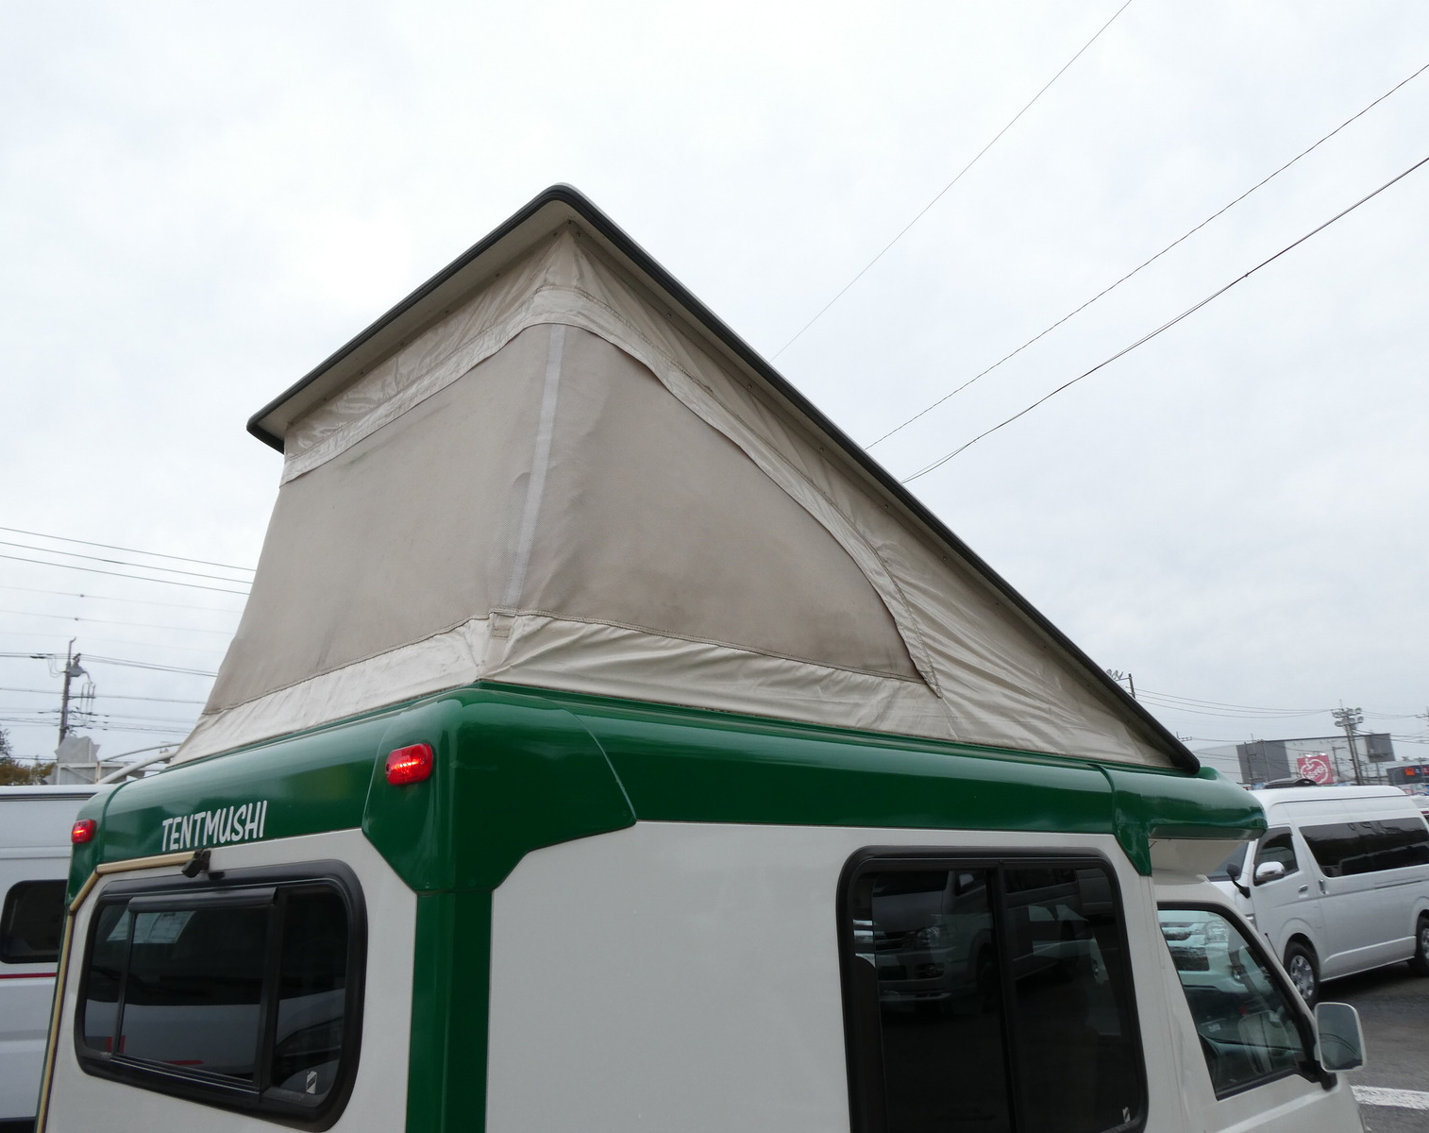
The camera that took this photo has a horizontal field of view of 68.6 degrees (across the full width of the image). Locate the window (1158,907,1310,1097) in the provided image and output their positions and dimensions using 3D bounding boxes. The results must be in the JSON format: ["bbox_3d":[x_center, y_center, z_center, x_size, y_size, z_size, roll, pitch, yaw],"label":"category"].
[{"bbox_3d":[1.319,1.063,2.635,0.640,0.430,0.060,15,-24,-43],"label":"window"}]

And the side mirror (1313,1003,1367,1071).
[{"bbox_3d":[1.643,1.243,2.753,0.070,0.180,0.135,10,-21,-35],"label":"side mirror"}]

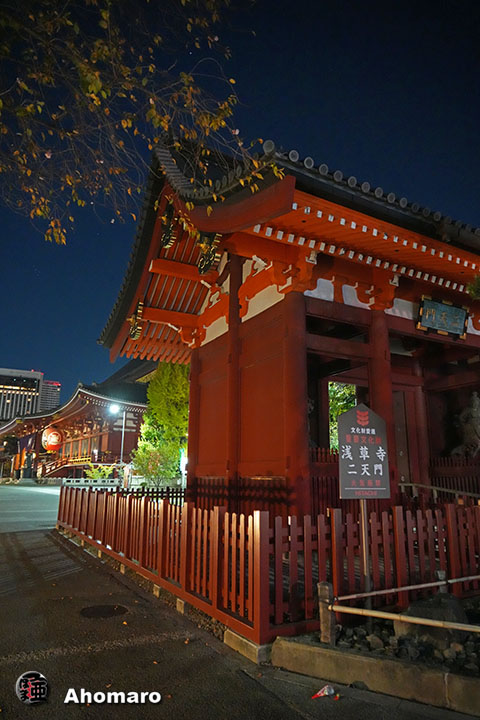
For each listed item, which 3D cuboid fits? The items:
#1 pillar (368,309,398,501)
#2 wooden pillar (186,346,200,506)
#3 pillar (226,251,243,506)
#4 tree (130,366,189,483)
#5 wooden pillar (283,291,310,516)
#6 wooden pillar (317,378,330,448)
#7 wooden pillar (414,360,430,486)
[{"bbox_3d":[3.132,1.305,10.428,0.410,5.018,0.410,8,-15,-27],"label":"pillar"},{"bbox_3d":[-1.255,2.109,13.680,0.370,4.919,0.370,8,-15,-27],"label":"wooden pillar"},{"bbox_3d":[-0.087,0.597,11.825,0.340,7.002,0.340,8,-15,-27],"label":"pillar"},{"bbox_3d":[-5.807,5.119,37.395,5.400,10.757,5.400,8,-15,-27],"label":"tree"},{"bbox_3d":[1.108,1.026,9.385,0.410,5.038,0.410,0,-14,0],"label":"wooden pillar"},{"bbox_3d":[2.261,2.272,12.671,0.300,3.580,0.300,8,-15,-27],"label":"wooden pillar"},{"bbox_3d":[5.501,2.349,14.429,0.380,4.906,0.380,8,-15,-27],"label":"wooden pillar"}]

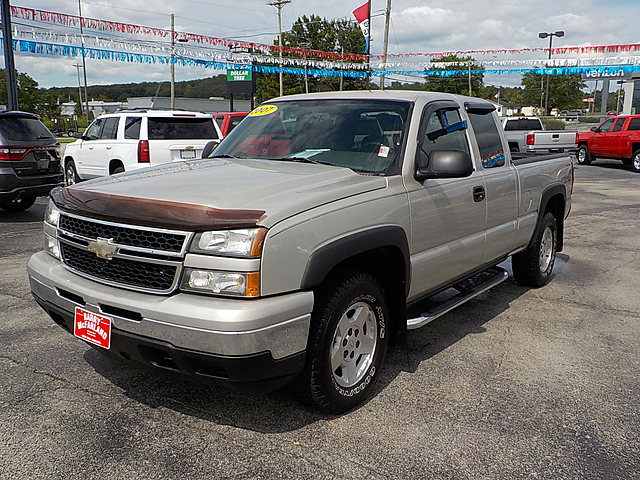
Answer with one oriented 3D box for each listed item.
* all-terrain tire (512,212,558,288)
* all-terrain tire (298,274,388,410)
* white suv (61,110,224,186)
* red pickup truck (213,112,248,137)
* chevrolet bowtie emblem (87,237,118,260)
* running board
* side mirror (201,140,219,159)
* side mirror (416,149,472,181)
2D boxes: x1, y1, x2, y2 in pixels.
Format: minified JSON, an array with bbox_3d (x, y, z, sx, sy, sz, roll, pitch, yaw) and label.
[{"bbox_3d":[2.294,0.088,5.912,0.262,0.785,0.785,8,12,36],"label":"all-terrain tire"},{"bbox_3d":[0.097,0.542,3.039,0.262,0.785,0.785,8,12,36],"label":"all-terrain tire"},{"bbox_3d":[-4.320,-2.010,13.000,2.045,1.890,5.180,-8,14,-40],"label":"white suv"},{"bbox_3d":[-2.100,-2.240,14.300,2.030,1.890,5.800,-7,12,-38],"label":"red pickup truck"},{"bbox_3d":[-1.071,0.042,2.746,0.262,0.100,0.030,8,12,36],"label":"chevrolet bowtie emblem"},{"bbox_3d":[0.993,0.403,4.058,0.180,0.100,1.880,8,12,36],"label":"running board"},{"bbox_3d":[-0.849,-0.730,4.634,0.305,0.180,0.170,8,12,36],"label":"side mirror"},{"bbox_3d":[0.776,-0.466,3.446,0.305,0.180,0.170,8,12,36],"label":"side mirror"}]

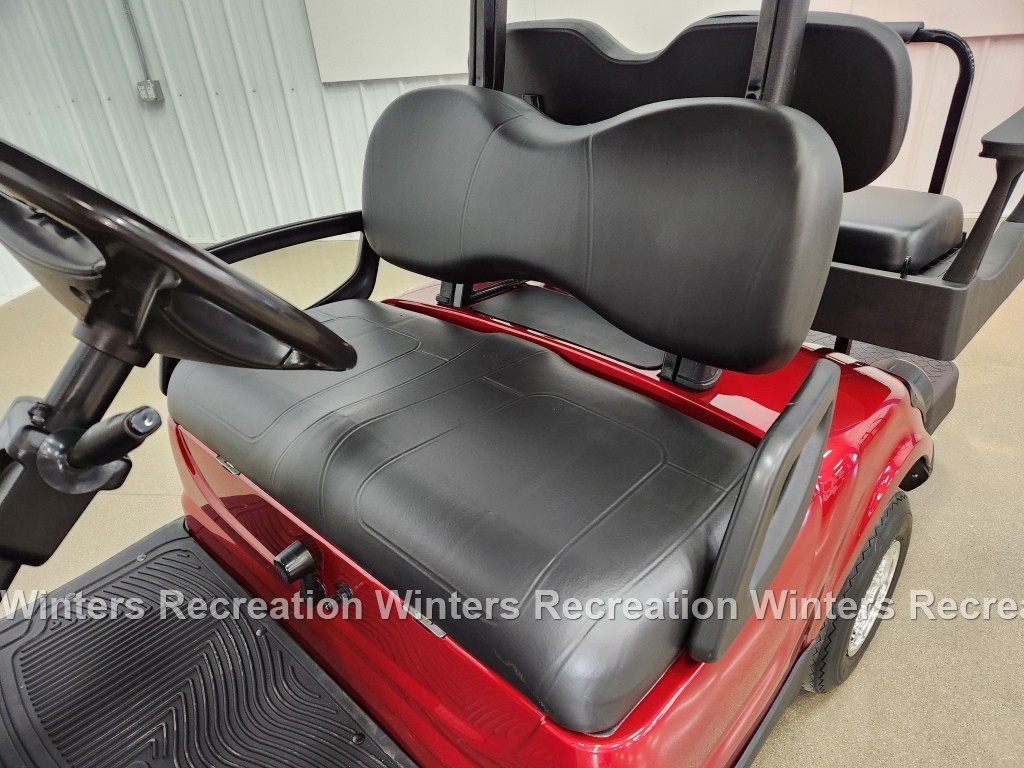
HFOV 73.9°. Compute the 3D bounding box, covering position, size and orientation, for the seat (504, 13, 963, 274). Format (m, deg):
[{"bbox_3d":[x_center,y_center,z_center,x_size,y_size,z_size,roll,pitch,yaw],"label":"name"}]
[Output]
[{"bbox_3d":[0.382,-0.573,1.477,1.019,0.416,0.468,22,39,39],"label":"seat"}]

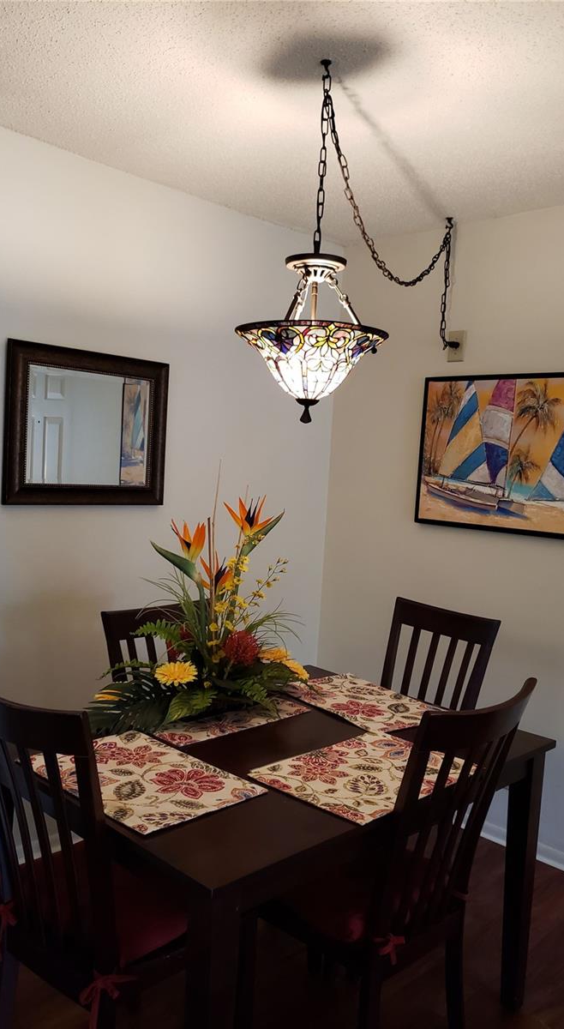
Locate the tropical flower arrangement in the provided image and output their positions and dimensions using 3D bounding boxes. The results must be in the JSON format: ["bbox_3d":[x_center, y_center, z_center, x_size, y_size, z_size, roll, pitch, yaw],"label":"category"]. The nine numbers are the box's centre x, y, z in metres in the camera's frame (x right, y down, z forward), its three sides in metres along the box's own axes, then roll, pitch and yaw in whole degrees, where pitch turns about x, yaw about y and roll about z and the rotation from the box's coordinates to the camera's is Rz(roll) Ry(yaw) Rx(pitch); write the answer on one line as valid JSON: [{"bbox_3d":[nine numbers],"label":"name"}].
[{"bbox_3d":[-0.220,0.245,2.166,0.580,0.620,0.470,3,4,-5],"label":"tropical flower arrangement"}]

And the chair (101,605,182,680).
[{"bbox_3d":[-0.256,0.797,2.275,0.460,0.990,0.520,0,5,-44],"label":"chair"}]

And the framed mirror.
[{"bbox_3d":[-0.675,-0.302,2.748,0.030,0.540,0.631,7,5,44],"label":"framed mirror"}]

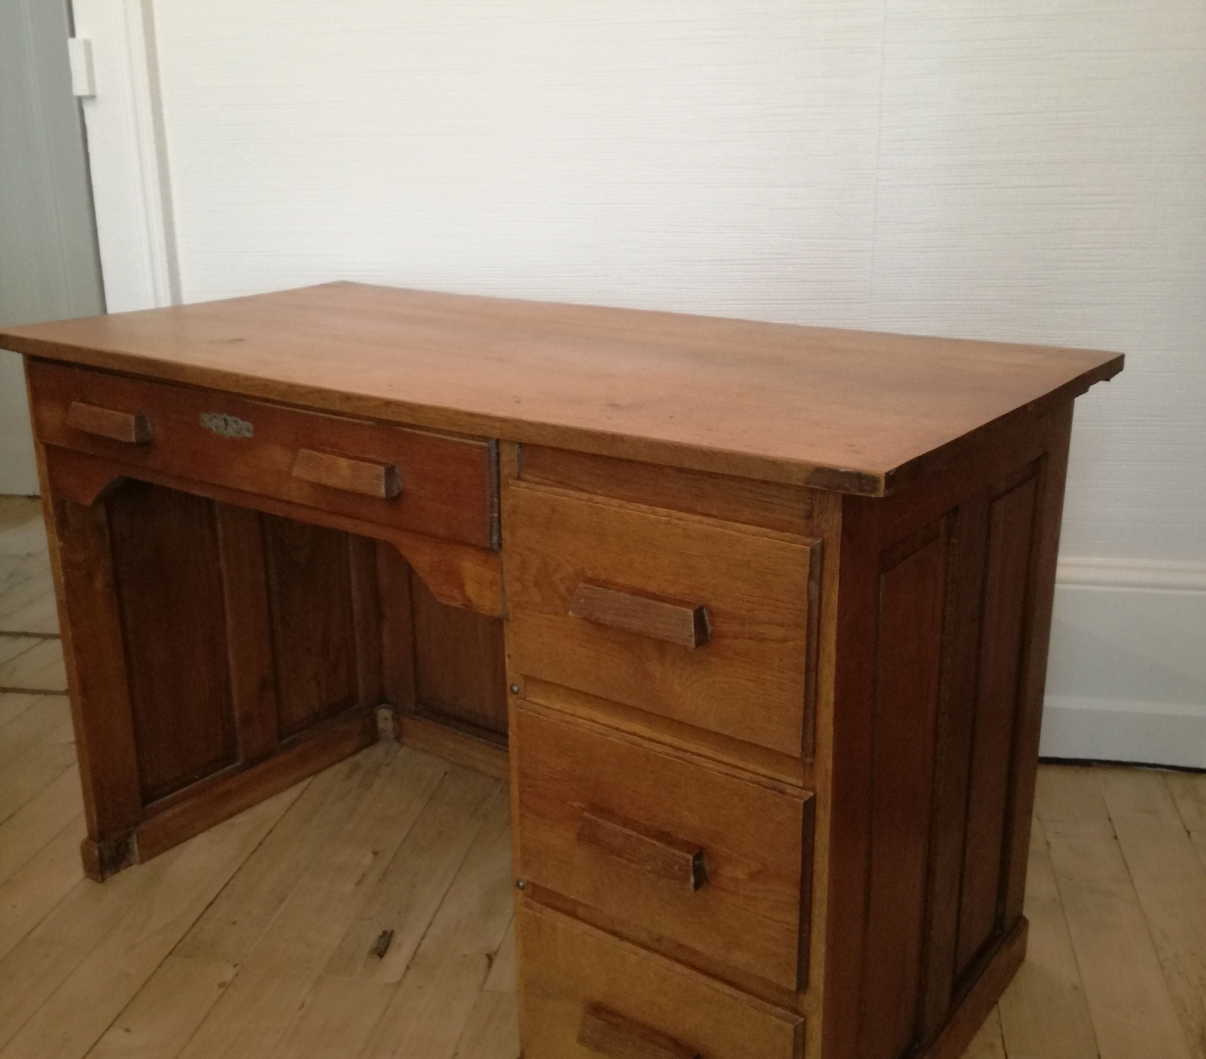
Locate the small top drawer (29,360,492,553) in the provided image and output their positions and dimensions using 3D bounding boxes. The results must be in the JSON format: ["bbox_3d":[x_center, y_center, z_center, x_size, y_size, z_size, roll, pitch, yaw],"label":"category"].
[{"bbox_3d":[-0.295,-0.147,1.551,0.784,0.110,0.491,11,20,35],"label":"small top drawer"}]

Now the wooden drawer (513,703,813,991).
[{"bbox_3d":[0.166,0.239,1.318,0.322,0.195,0.491,11,20,35],"label":"wooden drawer"}]

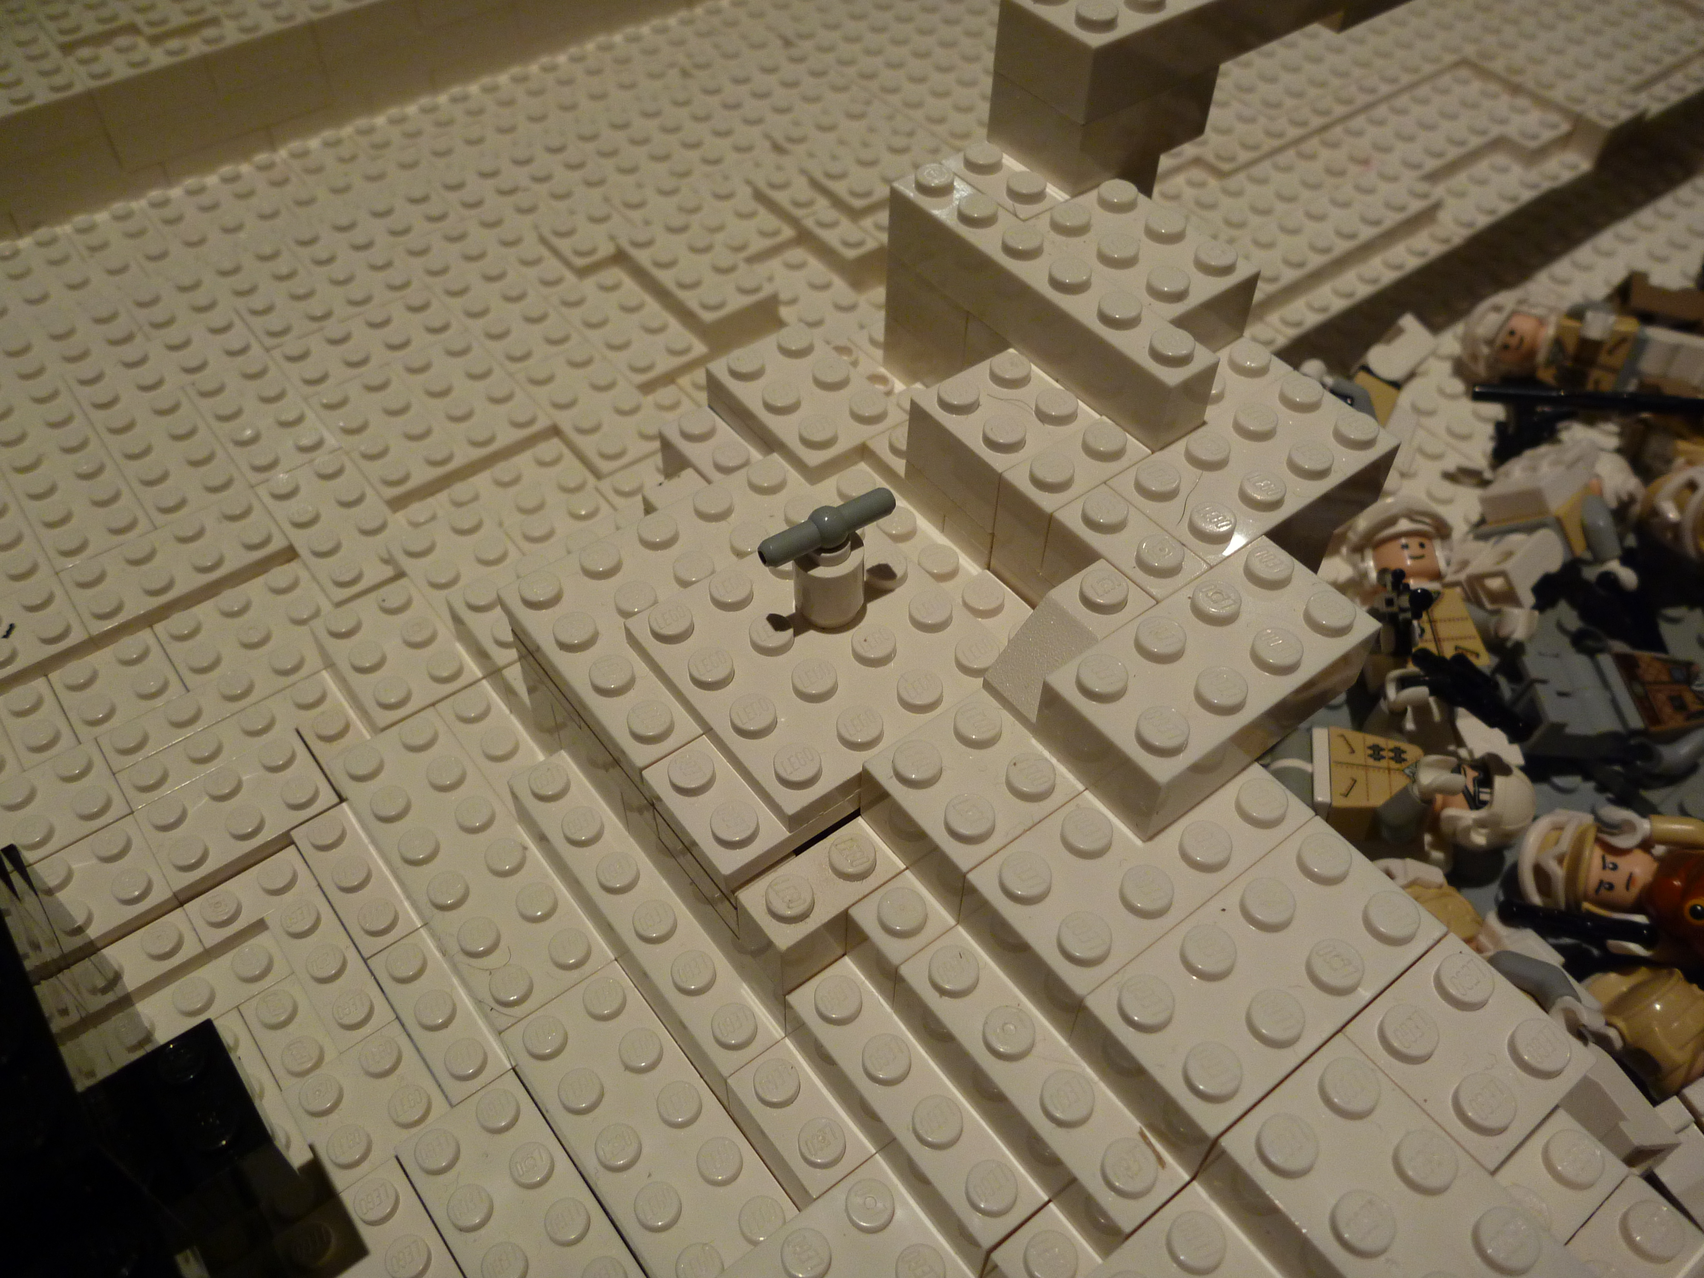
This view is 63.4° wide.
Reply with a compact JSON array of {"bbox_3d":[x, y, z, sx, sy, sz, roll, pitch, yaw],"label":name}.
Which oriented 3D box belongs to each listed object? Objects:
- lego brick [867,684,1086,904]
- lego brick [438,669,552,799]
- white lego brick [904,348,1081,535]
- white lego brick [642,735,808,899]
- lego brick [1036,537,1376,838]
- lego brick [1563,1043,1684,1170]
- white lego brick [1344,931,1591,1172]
[{"bbox_3d":[0.012,0.016,0.142,0.016,0.011,0.016,-31,58,-24],"label":"lego brick"},{"bbox_3d":[-0.047,0.018,0.190,0.008,0.011,0.026,-30,57,-24],"label":"lego brick"},{"bbox_3d":[0.018,-0.024,0.162,0.016,0.011,0.016,-31,57,-24],"label":"white lego brick"},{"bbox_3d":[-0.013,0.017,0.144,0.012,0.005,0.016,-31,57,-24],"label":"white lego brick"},{"bbox_3d":[0.036,0.004,0.139,0.032,0.011,0.016,-31,57,-24],"label":"lego brick"},{"bbox_3d":[0.070,0.044,0.128,0.007,0.009,0.010,-31,58,-24],"label":"lego brick"},{"bbox_3d":[0.054,0.038,0.125,0.016,0.011,0.016,-31,58,-24],"label":"white lego brick"}]

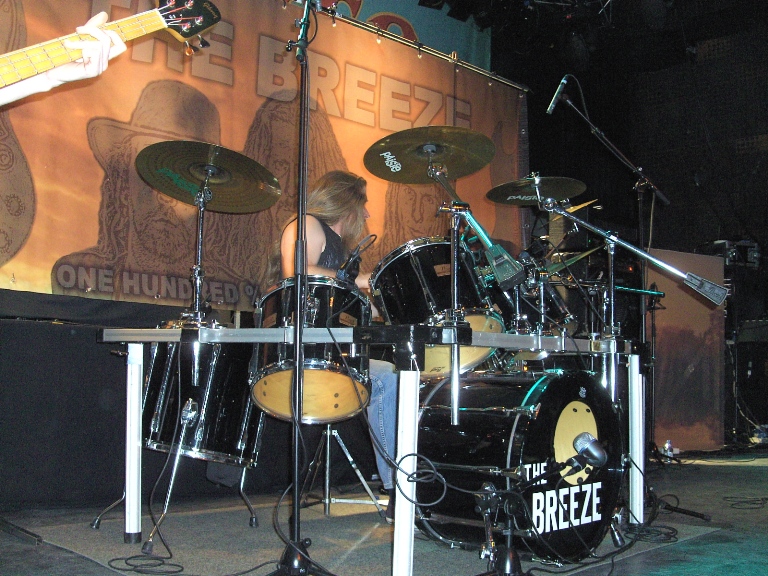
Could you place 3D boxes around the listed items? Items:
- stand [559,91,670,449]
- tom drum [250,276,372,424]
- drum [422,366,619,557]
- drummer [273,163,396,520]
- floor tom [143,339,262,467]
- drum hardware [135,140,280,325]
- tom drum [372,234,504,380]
[{"bbox_3d":[1.020,0.016,3.500,0.580,1.700,0.450,2,-5,-17],"label":"stand"},{"bbox_3d":[-0.242,0.214,2.795,0.385,0.345,0.385,-1,-36,0],"label":"tom drum"},{"bbox_3d":[0.426,0.564,2.685,0.470,0.595,0.595,-4,-7,44],"label":"drum"},{"bbox_3d":[-0.130,0.225,3.270,0.700,1.370,0.560,-1,-5,23],"label":"drummer"},{"bbox_3d":[-0.615,0.380,2.930,0.430,0.440,0.430,11,-14,0],"label":"floor tom"},{"bbox_3d":[-0.575,-0.178,2.690,0.480,0.610,0.450,1,-5,0],"label":"drum hardware"},{"bbox_3d":[0.177,0.070,2.730,0.375,0.305,0.375,-18,-39,0],"label":"tom drum"}]

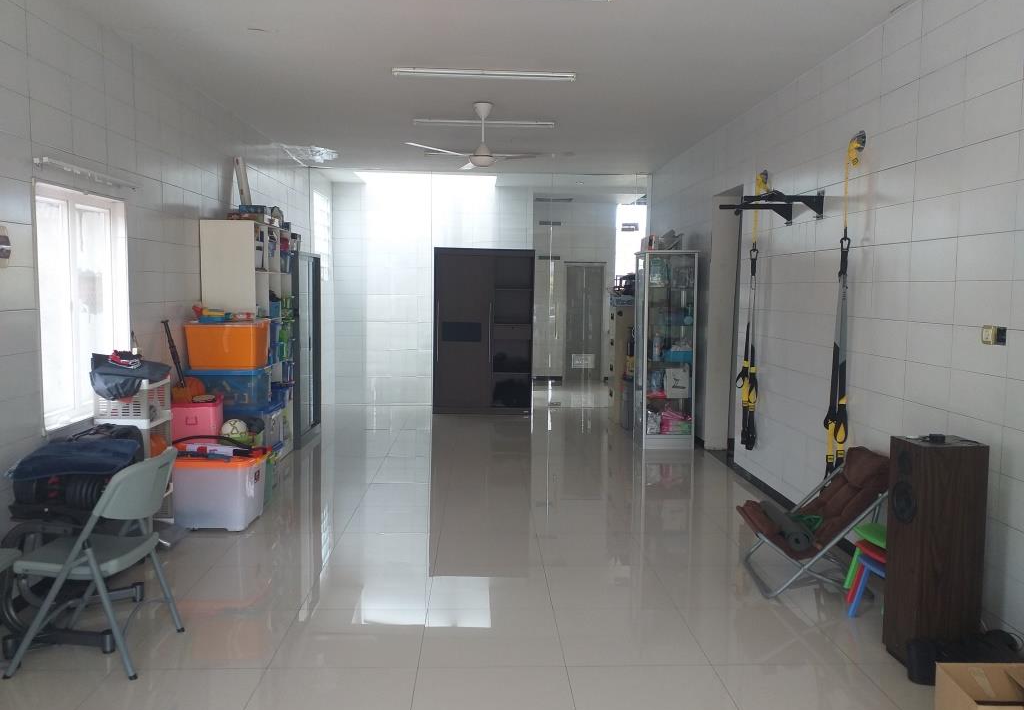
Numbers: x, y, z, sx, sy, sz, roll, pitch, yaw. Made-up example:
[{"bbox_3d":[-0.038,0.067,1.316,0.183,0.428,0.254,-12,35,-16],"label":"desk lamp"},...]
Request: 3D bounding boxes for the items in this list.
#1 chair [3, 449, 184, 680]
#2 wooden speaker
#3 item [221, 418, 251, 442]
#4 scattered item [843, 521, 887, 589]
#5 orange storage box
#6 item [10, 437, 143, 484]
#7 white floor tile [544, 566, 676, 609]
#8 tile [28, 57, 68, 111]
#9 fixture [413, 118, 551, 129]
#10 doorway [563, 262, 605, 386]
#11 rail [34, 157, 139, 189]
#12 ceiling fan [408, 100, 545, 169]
[{"bbox_3d":[-1.718,0.836,3.195,0.544,0.822,0.474,1,5,1],"label":"chair"},{"bbox_3d":[1.758,0.824,3.216,0.295,0.930,0.200,1,5,-5],"label":"wooden speaker"},{"bbox_3d":[-1.831,0.510,5.092,0.172,0.172,0.172,1,5,-2],"label":"item"},{"bbox_3d":[1.764,0.971,3.606,0.310,0.280,0.310,1,5,-2],"label":"scattered item"},{"bbox_3d":[-2.074,-0.084,5.677,0.514,0.328,0.383,1,5,-2],"label":"orange storage box"},{"bbox_3d":[-2.034,0.496,3.614,0.544,0.141,0.403,1,5,-2],"label":"item"},{"bbox_3d":[0.493,1.204,4.011,0.605,0.020,0.575,1,5,-2],"label":"white floor tile"},{"bbox_3d":[-2.346,-1.365,3.911,0.015,0.199,0.392,1,5,-2],"label":"tile"},{"bbox_3d":[-0.257,-2.096,7.013,1.270,0.060,0.045,1,5,-2],"label":"fixture"},{"bbox_3d":[1.184,-0.538,12.633,0.684,1.964,0.100,1,5,-2],"label":"doorway"},{"bbox_3d":[-2.329,-1.012,4.298,0.081,0.050,1.089,1,5,-2],"label":"rail"},{"bbox_3d":[-0.262,-1.809,6.332,1.210,0.524,1.180,1,5,-2],"label":"ceiling fan"}]

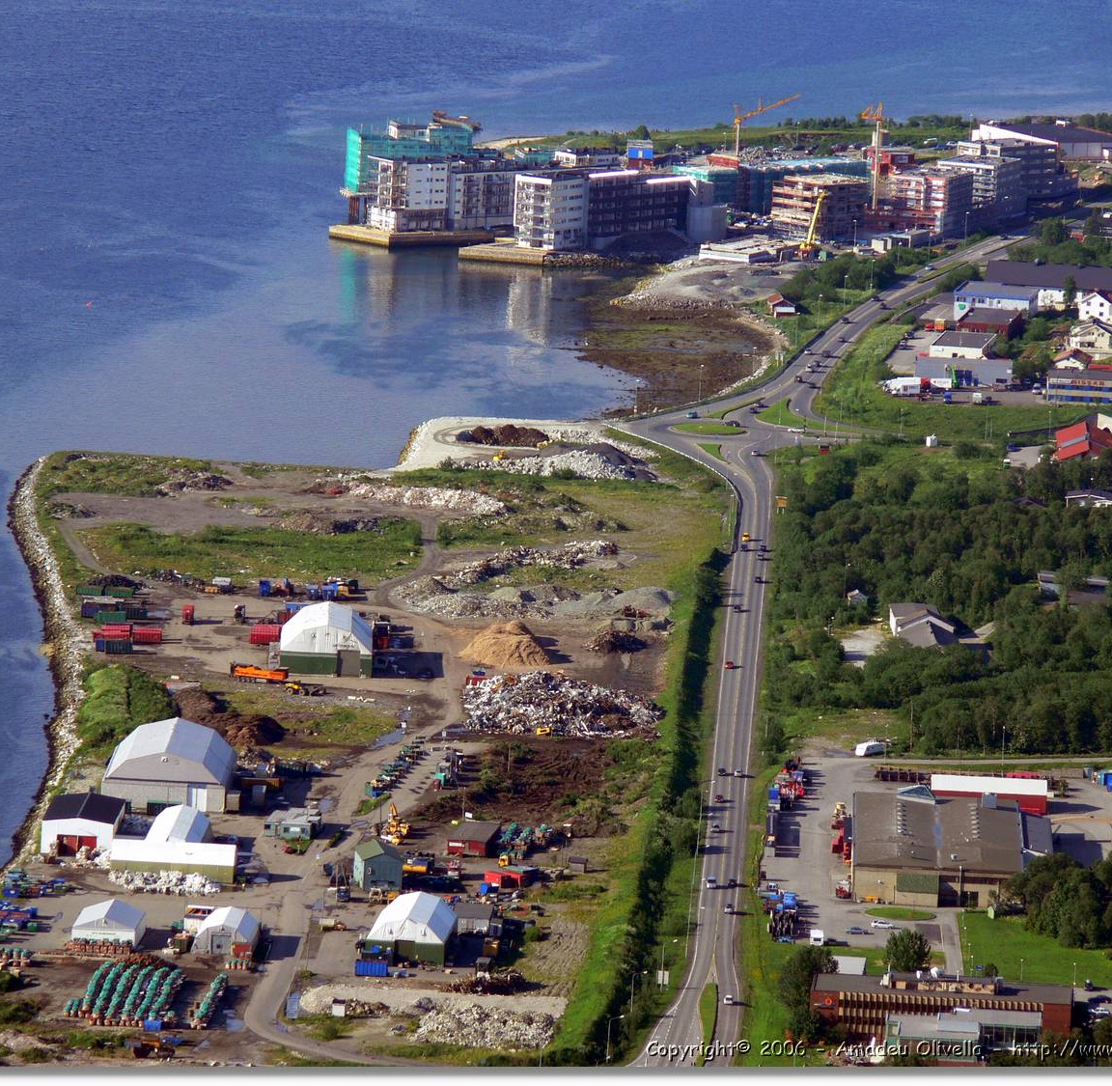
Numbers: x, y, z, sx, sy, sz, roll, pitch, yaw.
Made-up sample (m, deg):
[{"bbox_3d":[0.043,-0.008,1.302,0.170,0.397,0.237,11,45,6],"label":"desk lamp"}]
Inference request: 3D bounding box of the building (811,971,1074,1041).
[{"bbox_3d":[71.358,86.444,2372.812,47.800,10.500,19.000,3,8,0],"label":"building"}]

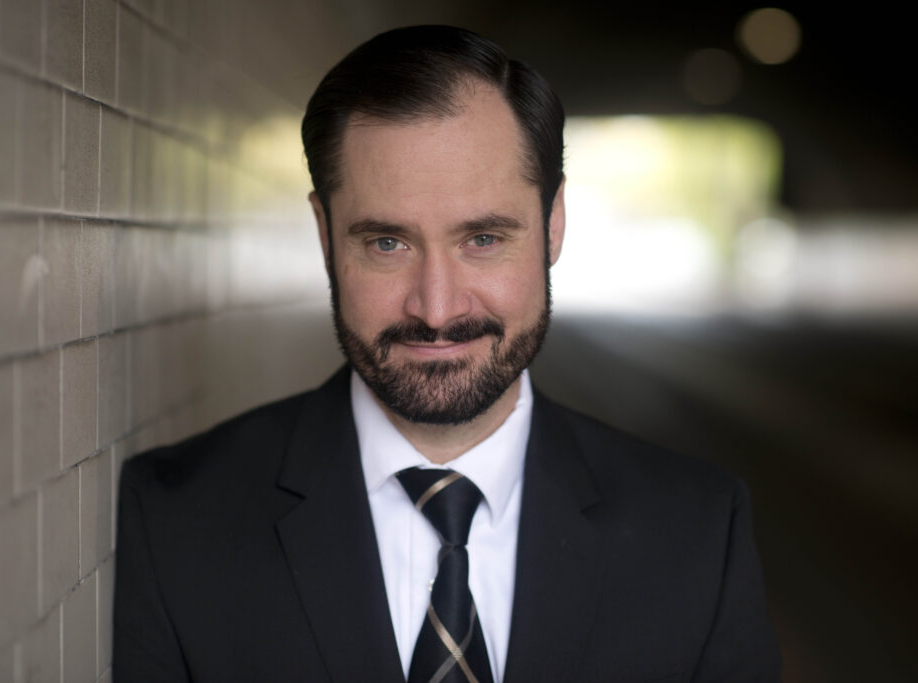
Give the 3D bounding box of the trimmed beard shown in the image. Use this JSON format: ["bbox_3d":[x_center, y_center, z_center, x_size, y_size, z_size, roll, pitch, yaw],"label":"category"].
[{"bbox_3d":[-0.012,0.009,1.645,0.150,0.092,0.100,-1,13,2],"label":"trimmed beard"}]

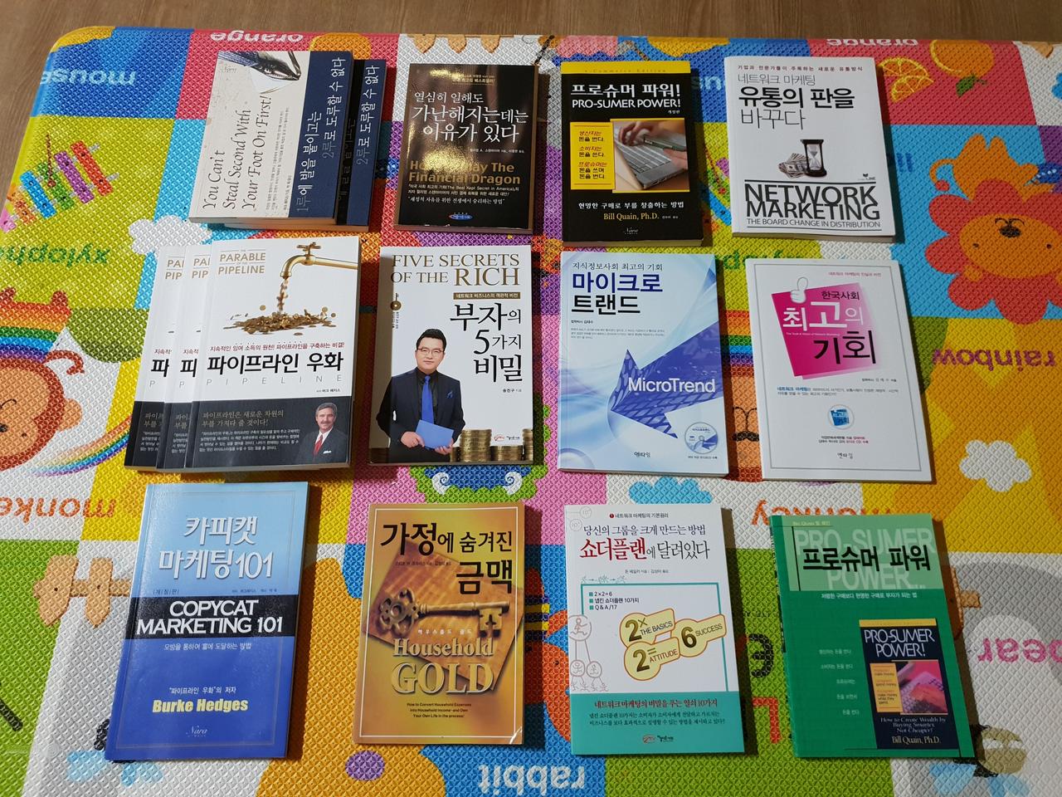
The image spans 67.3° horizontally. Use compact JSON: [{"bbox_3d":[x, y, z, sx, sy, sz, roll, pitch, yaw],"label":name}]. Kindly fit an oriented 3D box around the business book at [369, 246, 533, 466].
[{"bbox_3d":[-0.075,-0.046,0.777,0.152,0.010,0.225,-1,71,1],"label":"business book"}]

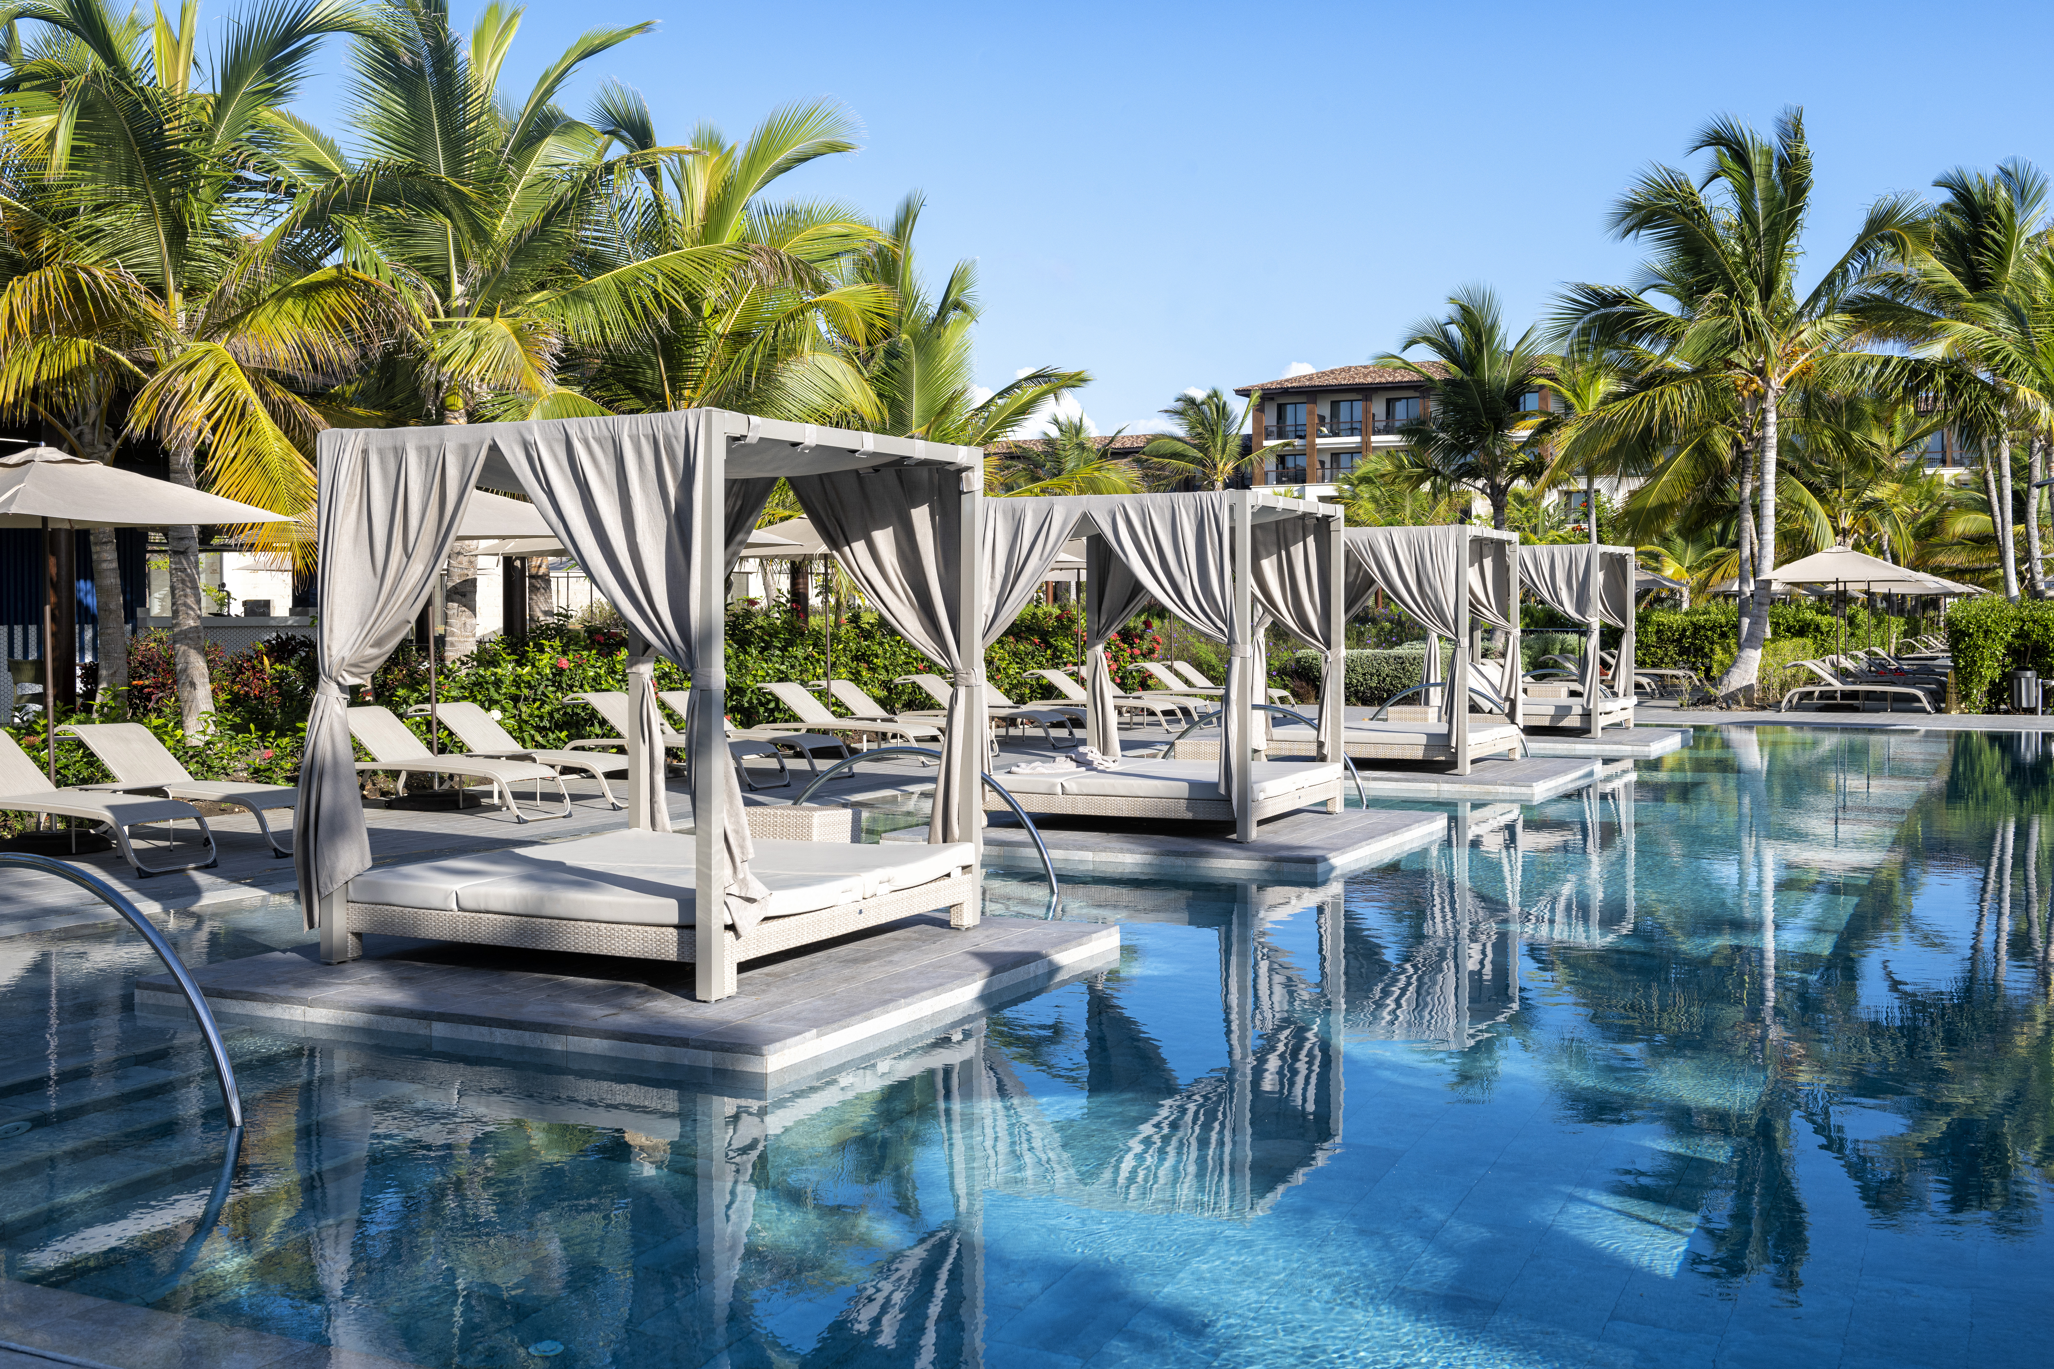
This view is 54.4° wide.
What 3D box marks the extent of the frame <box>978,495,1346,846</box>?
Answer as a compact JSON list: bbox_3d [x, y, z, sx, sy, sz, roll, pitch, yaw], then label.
[{"bbox_3d":[0.924,-0.153,13.611,2.009,2.160,2.094,1,2,26],"label":"frame"}]

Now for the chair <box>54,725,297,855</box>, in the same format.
[{"bbox_3d":[-5.014,0.603,12.150,1.920,0.750,0.620,1,2,27],"label":"chair"}]

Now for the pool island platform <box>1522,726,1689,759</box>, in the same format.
[{"bbox_3d":[5.995,0.646,23.275,2.945,0.157,2.847,1,2,26],"label":"pool island platform"}]

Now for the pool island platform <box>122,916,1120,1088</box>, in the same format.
[{"bbox_3d":[-1.533,1.199,8.436,2.945,0.157,2.847,1,2,26],"label":"pool island platform"}]

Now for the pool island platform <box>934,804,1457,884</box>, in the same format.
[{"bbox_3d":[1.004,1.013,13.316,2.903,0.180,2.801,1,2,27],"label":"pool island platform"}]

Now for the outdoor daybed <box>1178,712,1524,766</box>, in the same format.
[{"bbox_3d":[3.373,0.521,18.598,2.009,0.442,2.094,1,2,26],"label":"outdoor daybed"}]

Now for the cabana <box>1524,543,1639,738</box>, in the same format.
[{"bbox_3d":[5.947,-0.522,23.517,2.009,2.160,2.094,1,2,26],"label":"cabana"}]

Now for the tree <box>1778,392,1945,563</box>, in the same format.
[{"bbox_3d":[18.375,-3.479,44.245,4.100,6.500,4.100,1,2,23],"label":"tree"}]

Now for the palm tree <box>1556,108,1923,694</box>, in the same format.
[{"bbox_3d":[11.561,-4.563,32.400,5.963,9.576,5.963,0,2,0],"label":"palm tree"}]

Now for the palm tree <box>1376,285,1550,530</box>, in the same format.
[{"bbox_3d":[8.692,-4.036,39.435,3.800,8.000,3.800,0,2,12],"label":"palm tree"}]

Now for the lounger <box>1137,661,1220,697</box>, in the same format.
[{"bbox_3d":[2.282,0.070,27.023,2.013,0.736,0.638,1,2,26],"label":"lounger"}]

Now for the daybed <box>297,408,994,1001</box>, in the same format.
[{"bbox_3d":[-1.527,0.036,8.509,1.921,2.130,2.044,1,2,27],"label":"daybed"}]

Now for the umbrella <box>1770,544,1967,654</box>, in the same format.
[{"bbox_3d":[11.718,-0.855,28.722,2.050,2.400,2.050,1,2,27],"label":"umbrella"}]

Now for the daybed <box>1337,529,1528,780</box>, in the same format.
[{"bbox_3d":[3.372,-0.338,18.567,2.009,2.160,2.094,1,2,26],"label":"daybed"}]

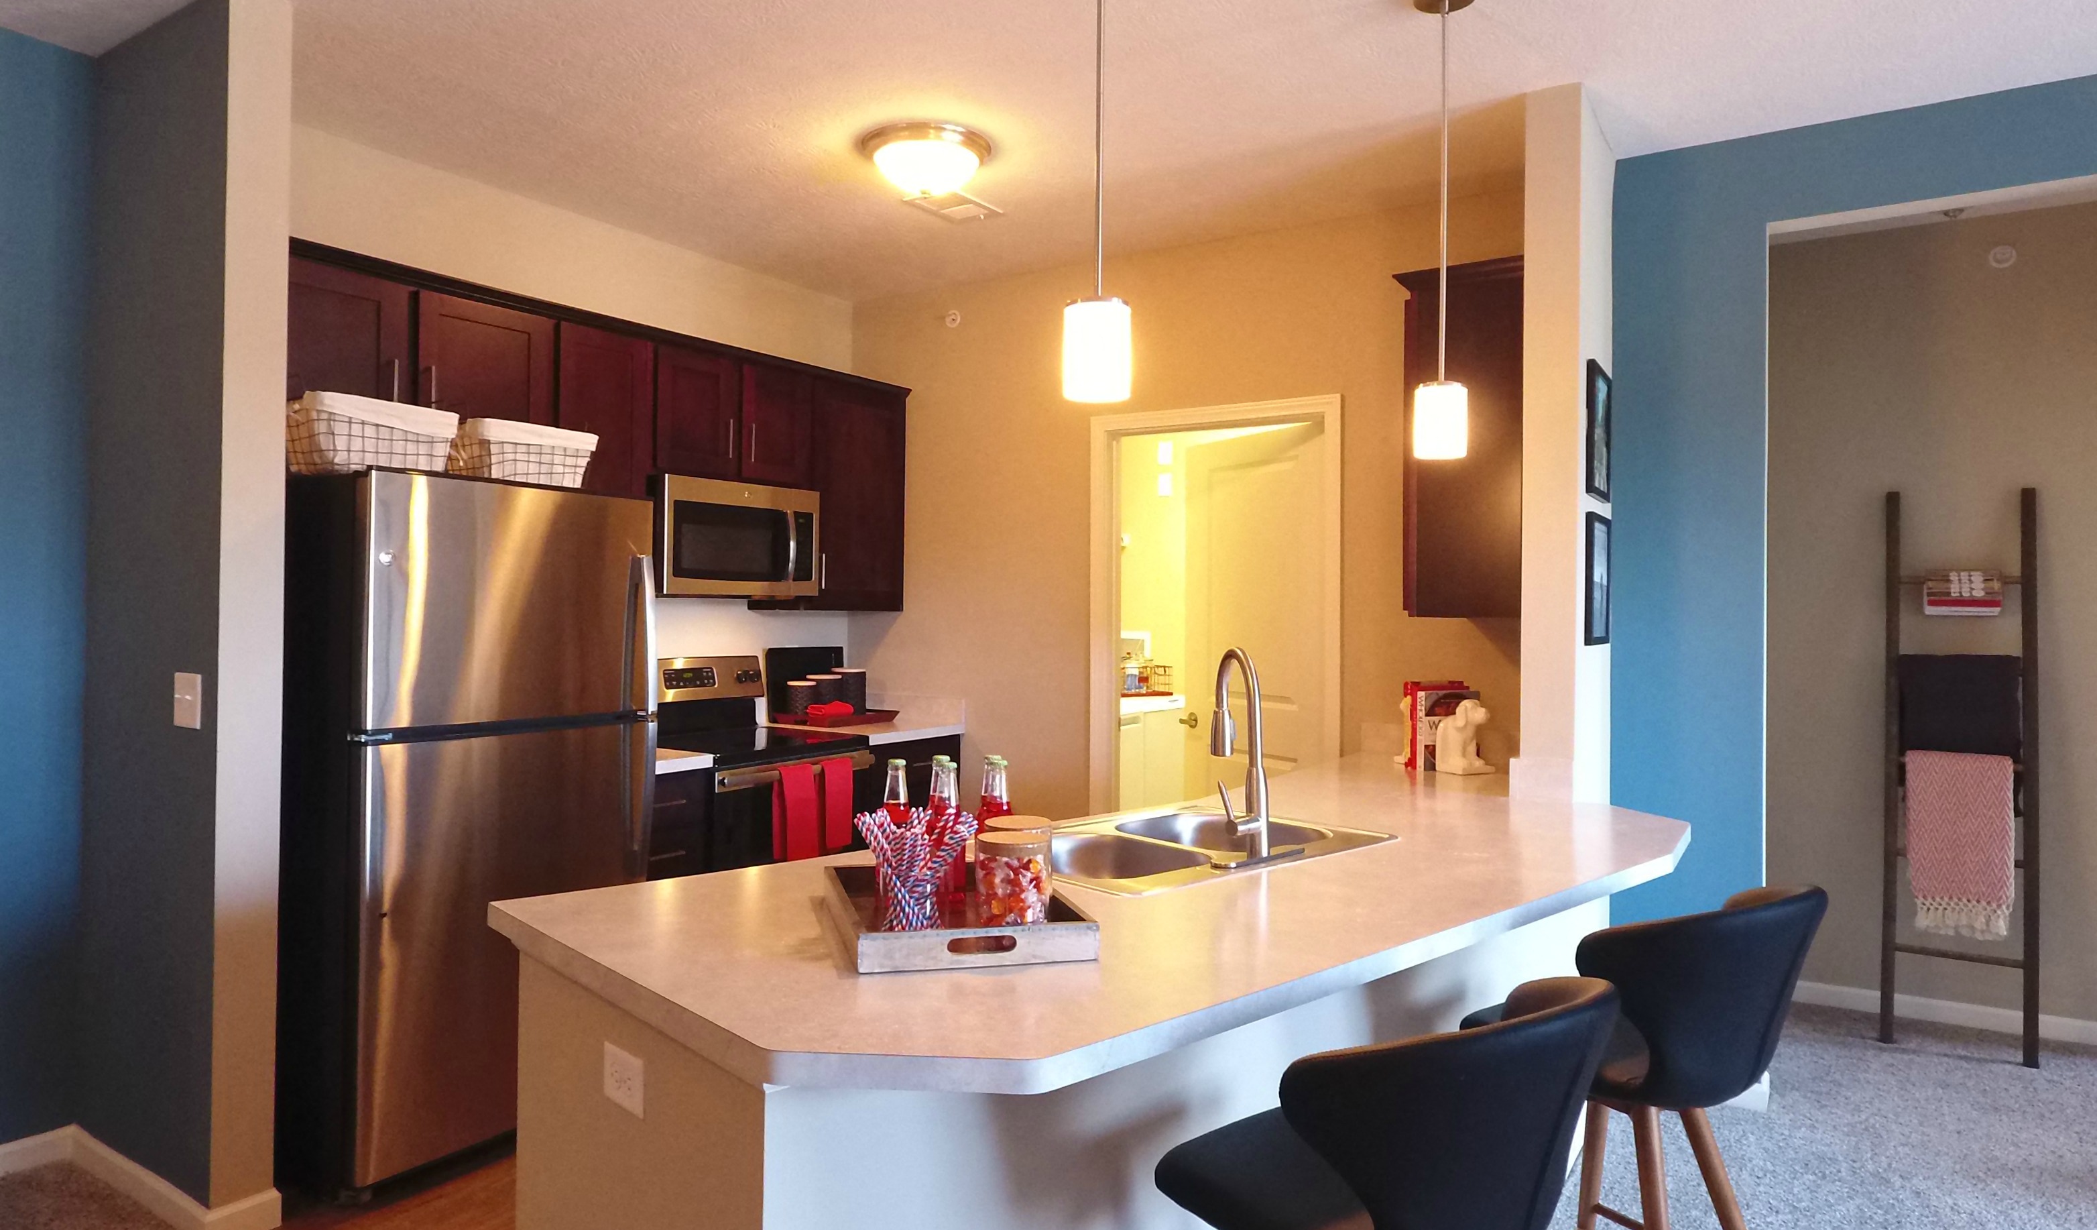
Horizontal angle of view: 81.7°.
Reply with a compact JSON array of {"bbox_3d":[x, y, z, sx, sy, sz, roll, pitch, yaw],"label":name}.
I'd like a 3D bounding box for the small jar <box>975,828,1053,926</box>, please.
[{"bbox_3d":[-0.048,0.368,1.635,0.100,0.133,0.100,1,0,0],"label":"small jar"}]

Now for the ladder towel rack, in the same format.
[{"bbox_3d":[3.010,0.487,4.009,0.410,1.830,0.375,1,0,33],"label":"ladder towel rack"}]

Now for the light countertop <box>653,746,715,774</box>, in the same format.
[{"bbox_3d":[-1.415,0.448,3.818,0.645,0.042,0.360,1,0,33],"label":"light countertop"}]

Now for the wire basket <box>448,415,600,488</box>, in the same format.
[{"bbox_3d":[-1.461,-0.411,3.299,0.285,0.183,0.335,1,0,33],"label":"wire basket"}]

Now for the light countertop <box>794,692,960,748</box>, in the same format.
[{"bbox_3d":[-0.755,0.404,4.817,0.645,0.143,0.575,1,0,33],"label":"light countertop"}]

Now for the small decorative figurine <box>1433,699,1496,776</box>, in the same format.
[{"bbox_3d":[1.231,0.354,3.570,0.110,0.213,0.125,1,0,-43],"label":"small decorative figurine"}]

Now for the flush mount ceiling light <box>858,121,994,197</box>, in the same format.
[{"bbox_3d":[-0.347,-1.268,3.440,0.372,0.140,0.372,1,0,0],"label":"flush mount ceiling light"}]

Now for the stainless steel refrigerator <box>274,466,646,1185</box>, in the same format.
[{"bbox_3d":[-1.637,0.508,3.274,0.790,1.685,0.772,1,0,33],"label":"stainless steel refrigerator"}]

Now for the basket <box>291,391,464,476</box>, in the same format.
[{"bbox_3d":[-1.683,-0.414,2.963,0.285,0.183,0.335,1,0,33],"label":"basket"}]

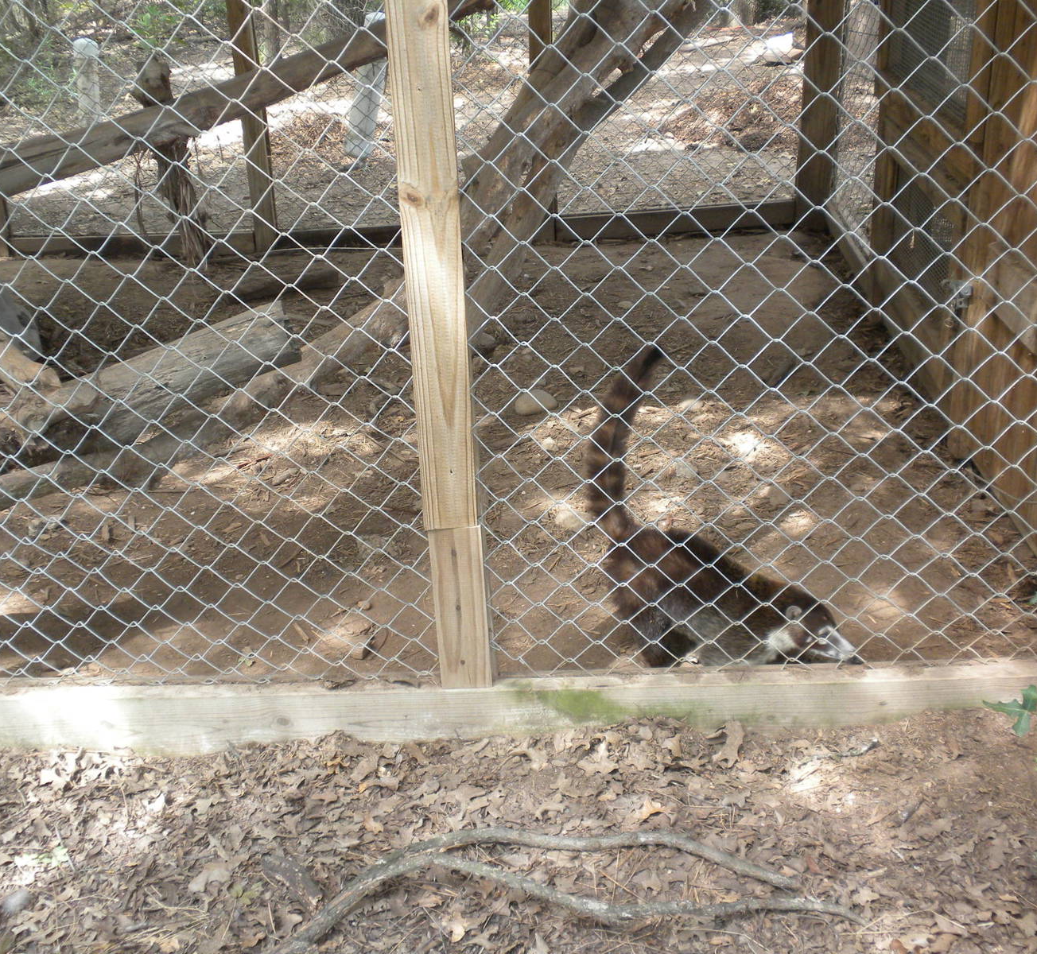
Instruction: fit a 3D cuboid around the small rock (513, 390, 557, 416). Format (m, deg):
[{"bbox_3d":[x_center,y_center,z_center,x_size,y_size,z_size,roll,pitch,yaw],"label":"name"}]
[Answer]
[{"bbox_3d":[0.047,-0.205,3.765,0.125,0.065,0.095,-2,23,0],"label":"small rock"}]

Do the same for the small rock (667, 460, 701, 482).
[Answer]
[{"bbox_3d":[0.402,-0.014,3.293,0.082,0.043,0.065,-2,23,0],"label":"small rock"}]

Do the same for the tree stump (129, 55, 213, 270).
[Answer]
[{"bbox_3d":[-1.312,-1.195,5.150,0.230,0.800,0.200,-2,23,0],"label":"tree stump"}]

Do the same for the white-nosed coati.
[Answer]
[{"bbox_3d":[0.360,0.064,2.376,0.490,0.590,0.190,2,23,11],"label":"white-nosed coati"}]

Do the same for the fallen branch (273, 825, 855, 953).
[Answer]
[{"bbox_3d":[0.071,0.593,2.006,0.830,0.060,0.260,-2,23,0],"label":"fallen branch"}]

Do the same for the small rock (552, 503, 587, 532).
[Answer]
[{"bbox_3d":[0.114,0.092,3.061,0.080,0.048,0.068,-2,23,0],"label":"small rock"}]

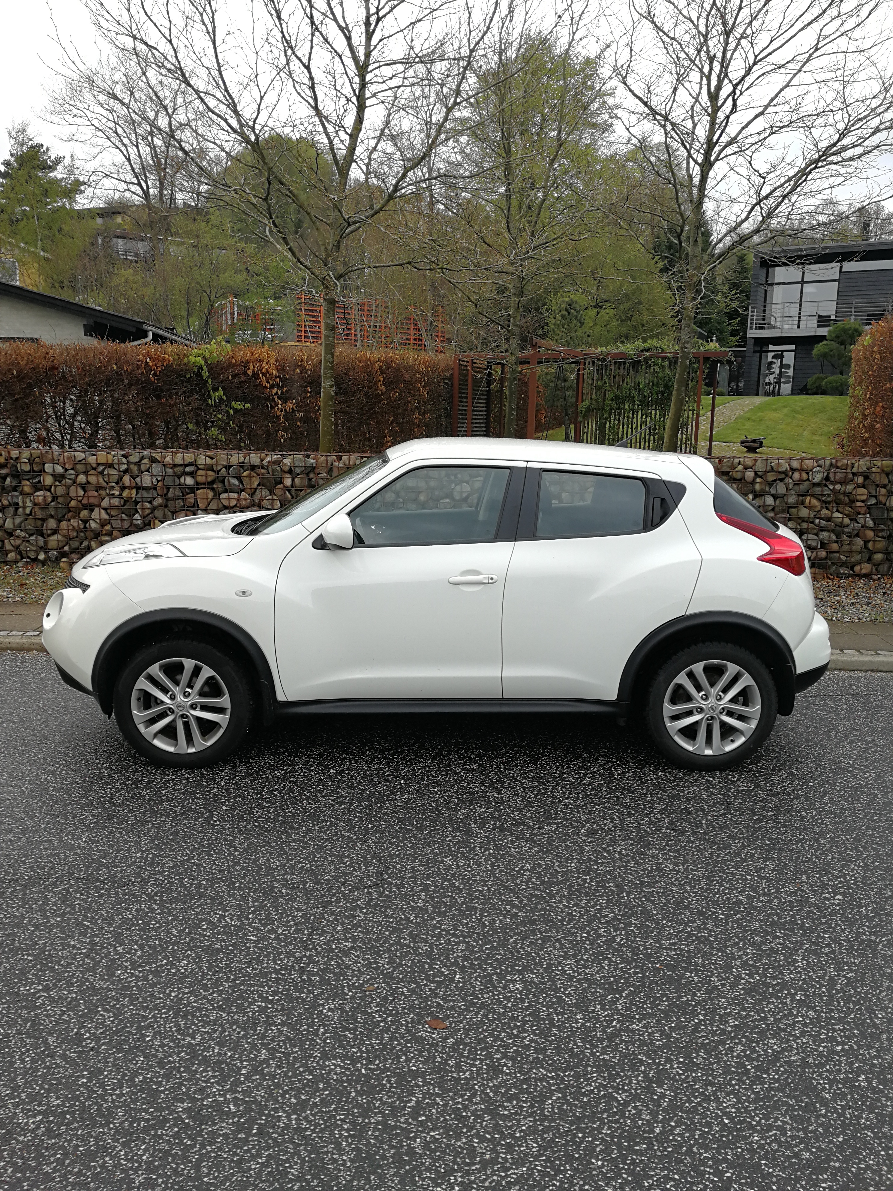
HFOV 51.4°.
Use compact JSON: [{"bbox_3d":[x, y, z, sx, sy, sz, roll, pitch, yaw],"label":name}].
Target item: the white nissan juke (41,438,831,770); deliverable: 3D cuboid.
[{"bbox_3d":[-0.032,-0.066,5.174,4.135,1.570,1.800,0,10,-1],"label":"white nissan juke"}]

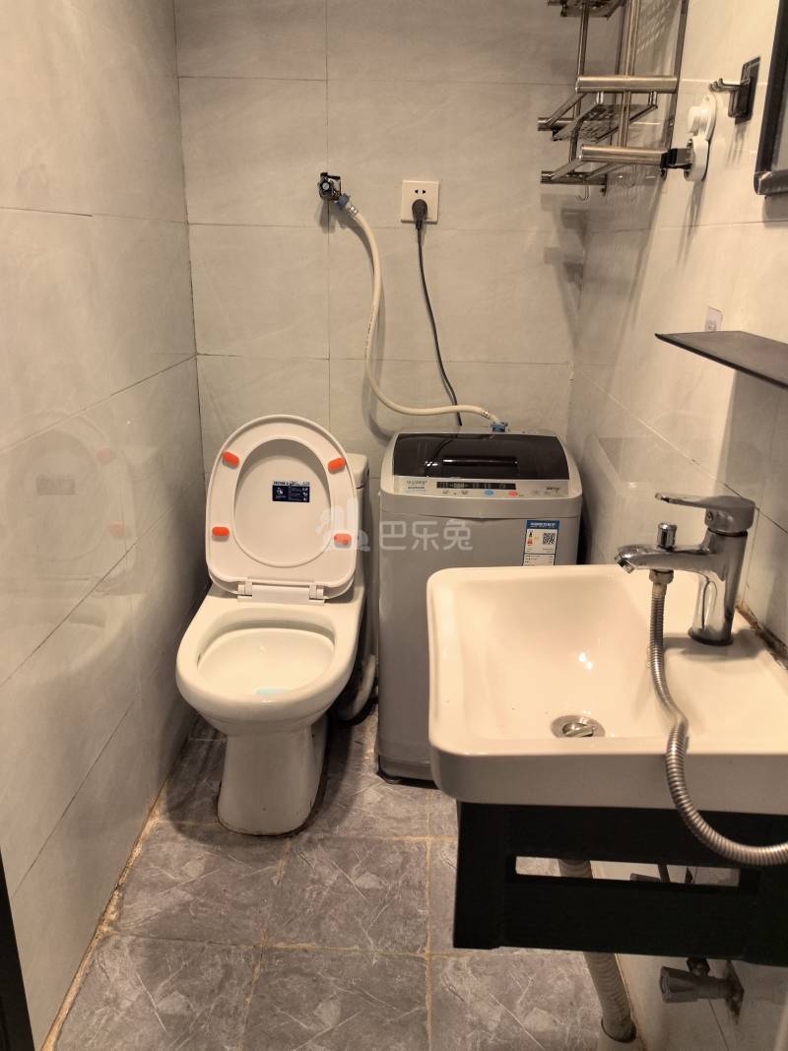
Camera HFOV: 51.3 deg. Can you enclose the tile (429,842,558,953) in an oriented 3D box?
[{"bbox_3d":[0.216,0.724,1.596,0.295,0.010,0.300,2,19,2],"label":"tile"}]

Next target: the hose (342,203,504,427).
[{"bbox_3d":[0.076,-0.491,1.942,0.401,0.511,0.080,2,19,2],"label":"hose"}]

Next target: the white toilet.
[{"bbox_3d":[-0.259,0.192,1.820,0.387,0.804,0.739,1,19,-1],"label":"white toilet"}]

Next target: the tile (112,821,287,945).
[{"bbox_3d":[-0.368,0.694,1.609,0.286,0.010,0.300,2,19,2],"label":"tile"}]

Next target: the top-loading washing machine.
[{"bbox_3d":[0.172,0.188,1.946,0.402,0.749,0.427,2,19,1],"label":"top-loading washing machine"}]

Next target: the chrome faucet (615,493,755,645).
[{"bbox_3d":[0.304,0.043,0.873,0.138,0.156,0.050,2,19,2],"label":"chrome faucet"}]

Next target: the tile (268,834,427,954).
[{"bbox_3d":[-0.079,0.709,1.601,0.291,0.010,0.302,2,19,2],"label":"tile"}]

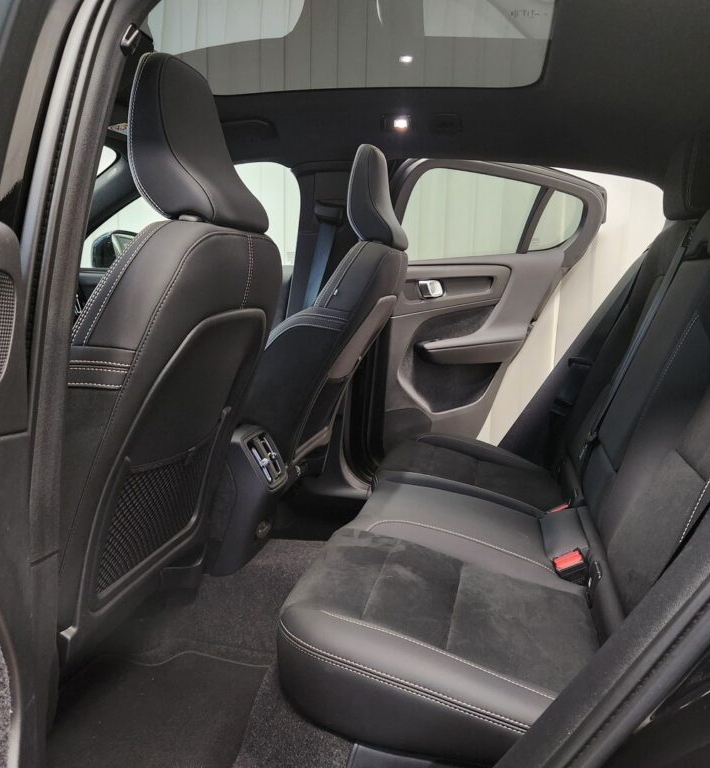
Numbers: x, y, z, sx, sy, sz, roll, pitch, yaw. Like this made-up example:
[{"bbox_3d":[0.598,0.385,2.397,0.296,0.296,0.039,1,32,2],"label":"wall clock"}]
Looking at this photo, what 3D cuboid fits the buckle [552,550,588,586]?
[{"bbox_3d":[0.387,0.324,1.238,0.055,0.050,0.055,3,11,12],"label":"buckle"}]

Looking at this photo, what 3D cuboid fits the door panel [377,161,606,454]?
[{"bbox_3d":[0.487,-0.208,2.489,1.040,1.100,0.220,-5,12,-32],"label":"door panel"}]

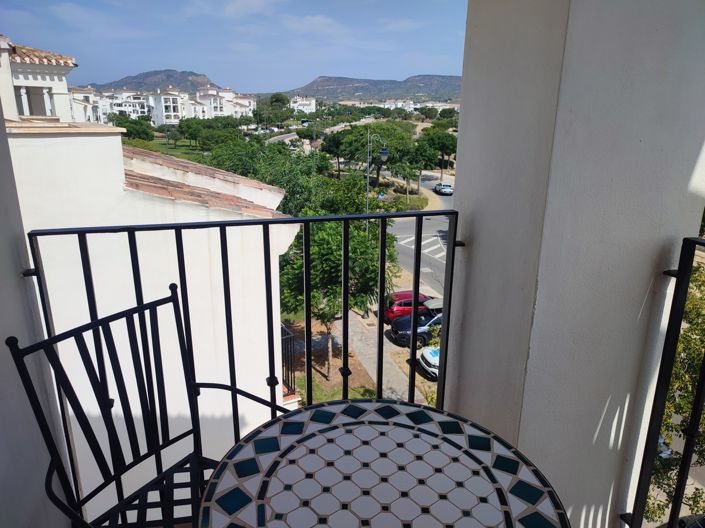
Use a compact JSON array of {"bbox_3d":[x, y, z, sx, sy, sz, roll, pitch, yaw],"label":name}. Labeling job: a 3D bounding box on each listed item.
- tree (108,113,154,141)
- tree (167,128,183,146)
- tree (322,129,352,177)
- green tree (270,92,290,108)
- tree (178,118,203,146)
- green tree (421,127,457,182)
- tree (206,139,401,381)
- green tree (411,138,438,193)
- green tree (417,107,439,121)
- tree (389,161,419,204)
[{"bbox_3d":[-53.849,-33.382,124.000,11.210,6.690,10.650,0,17,0],"label":"tree"},{"bbox_3d":[-38.475,-27.127,110.000,3.460,4.130,3.290,0,17,0],"label":"tree"},{"bbox_3d":[-2.240,-16.502,76.000,4.480,7.180,4.260,0,17,0],"label":"tree"},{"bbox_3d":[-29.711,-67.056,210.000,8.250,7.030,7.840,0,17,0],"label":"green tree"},{"bbox_3d":[-35.653,-28.831,112.000,5.280,6.100,5.020,0,17,0],"label":"tree"},{"bbox_3d":[12.843,-16.316,76.000,5.380,7.520,5.110,0,17,0],"label":"green tree"},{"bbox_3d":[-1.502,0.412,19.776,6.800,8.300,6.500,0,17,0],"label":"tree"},{"bbox_3d":[9.055,-12.325,64.000,3.520,6.680,3.350,0,17,0],"label":"green tree"},{"bbox_3d":[23.580,-47.161,160.000,6.920,4.500,6.570,0,17,0],"label":"green tree"},{"bbox_3d":[5.712,-9.129,57.000,3.360,4.730,3.190,0,17,0],"label":"tree"}]

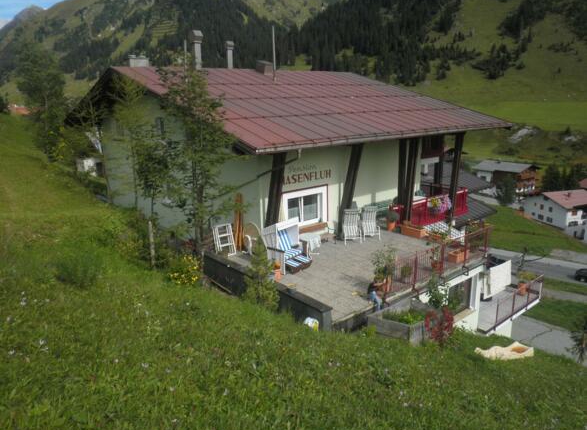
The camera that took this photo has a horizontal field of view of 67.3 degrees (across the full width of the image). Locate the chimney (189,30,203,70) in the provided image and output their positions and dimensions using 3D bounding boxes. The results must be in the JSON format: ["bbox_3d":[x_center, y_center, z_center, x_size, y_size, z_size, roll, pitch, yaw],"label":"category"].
[{"bbox_3d":[-5.075,-8.596,22.896,0.520,2.000,0.520,-12,17,-37],"label":"chimney"}]

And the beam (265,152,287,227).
[{"bbox_3d":[-0.607,-0.198,13.711,0.340,3.680,0.240,-12,31,-36],"label":"beam"}]

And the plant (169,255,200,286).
[{"bbox_3d":[-3.363,1.681,13.600,0.820,0.850,0.800,-12,17,-36],"label":"plant"}]

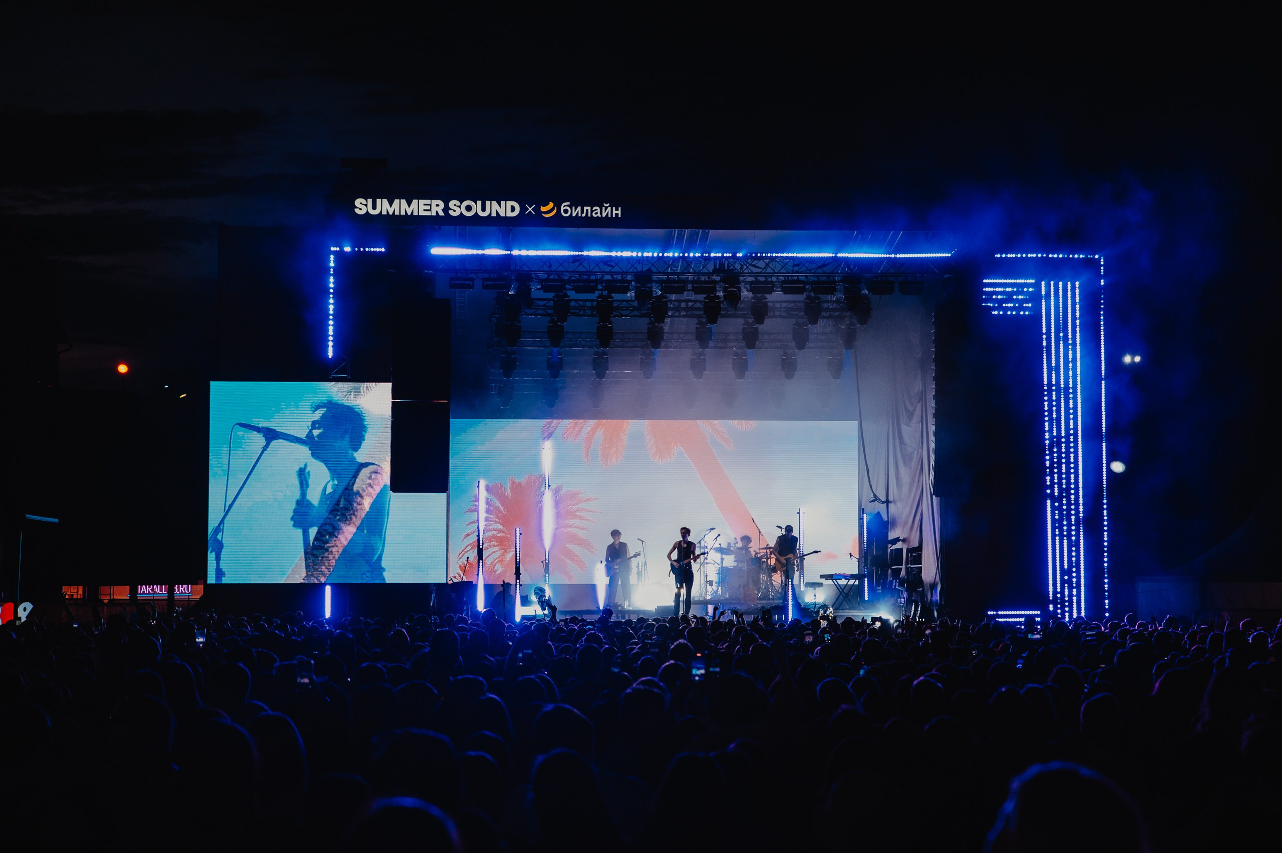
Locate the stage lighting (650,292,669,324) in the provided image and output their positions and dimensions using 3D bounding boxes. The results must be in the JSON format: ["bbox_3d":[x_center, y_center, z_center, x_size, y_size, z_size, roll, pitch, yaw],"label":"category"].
[{"bbox_3d":[0.376,-2.405,50.500,0.390,0.650,0.380,0,-4,-4],"label":"stage lighting"}]

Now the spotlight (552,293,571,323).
[{"bbox_3d":[-1.589,-2.353,49.400,0.360,0.610,0.340,0,-4,-5],"label":"spotlight"}]

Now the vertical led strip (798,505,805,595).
[{"bbox_3d":[3.515,2.706,54.300,0.130,1.930,0.120,0,-4,-5],"label":"vertical led strip"}]

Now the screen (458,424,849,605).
[{"bbox_3d":[0.319,1.808,58.800,9.700,4.000,0.200,0,-4,-5],"label":"screen"}]

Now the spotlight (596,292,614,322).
[{"bbox_3d":[-0.725,-2.373,49.400,0.360,0.610,0.340,0,-4,-5],"label":"spotlight"}]

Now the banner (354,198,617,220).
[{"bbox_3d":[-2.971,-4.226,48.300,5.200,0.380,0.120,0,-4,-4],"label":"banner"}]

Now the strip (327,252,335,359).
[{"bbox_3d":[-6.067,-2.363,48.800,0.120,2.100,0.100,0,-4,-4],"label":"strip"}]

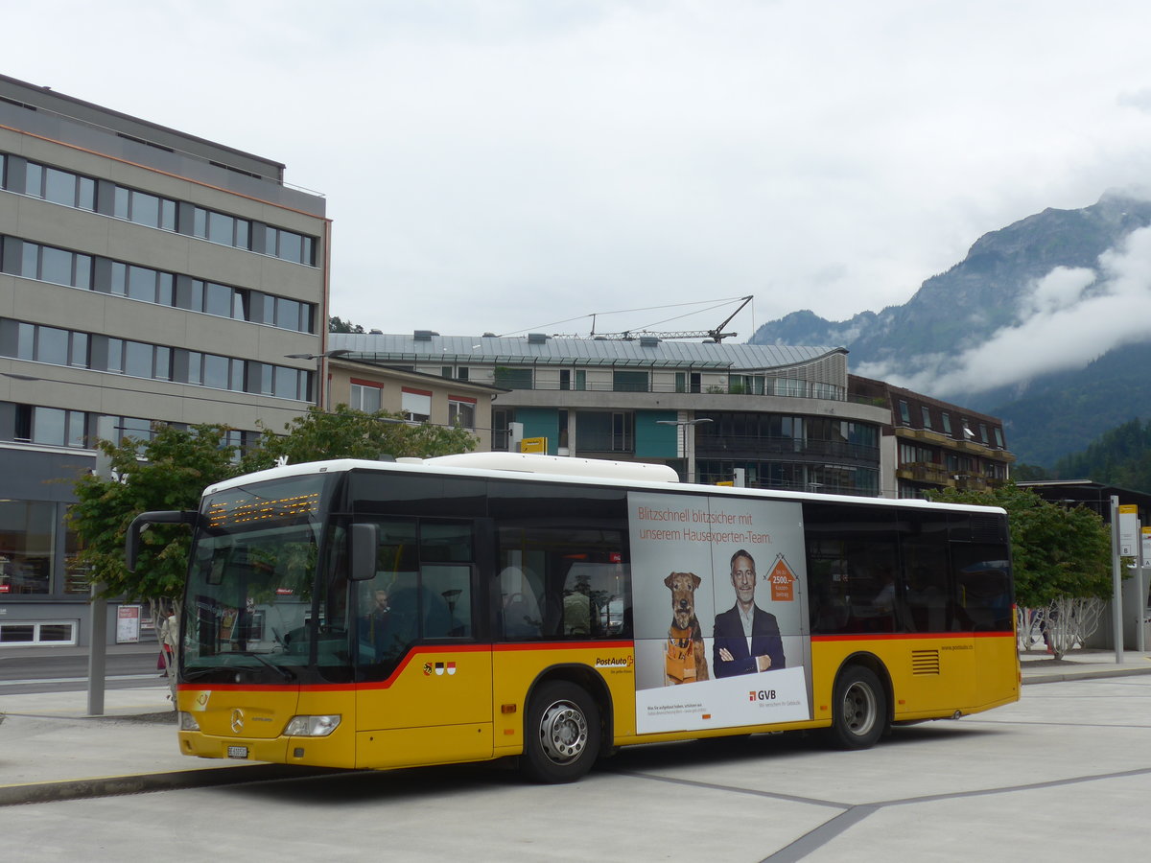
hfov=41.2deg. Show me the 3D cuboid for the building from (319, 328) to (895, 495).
[{"bbox_3d":[1.553,3.309,106.220,39.000,19.000,16.000,1,-6,-9],"label":"building"}]

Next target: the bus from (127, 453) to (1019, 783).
[{"bbox_3d":[0.921,1.950,16.674,10.550,3.100,2.650,6,-8,-42],"label":"bus"}]

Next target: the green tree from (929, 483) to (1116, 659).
[{"bbox_3d":[11.458,3.583,39.000,4.400,4.350,4.000,0,-6,0],"label":"green tree"}]

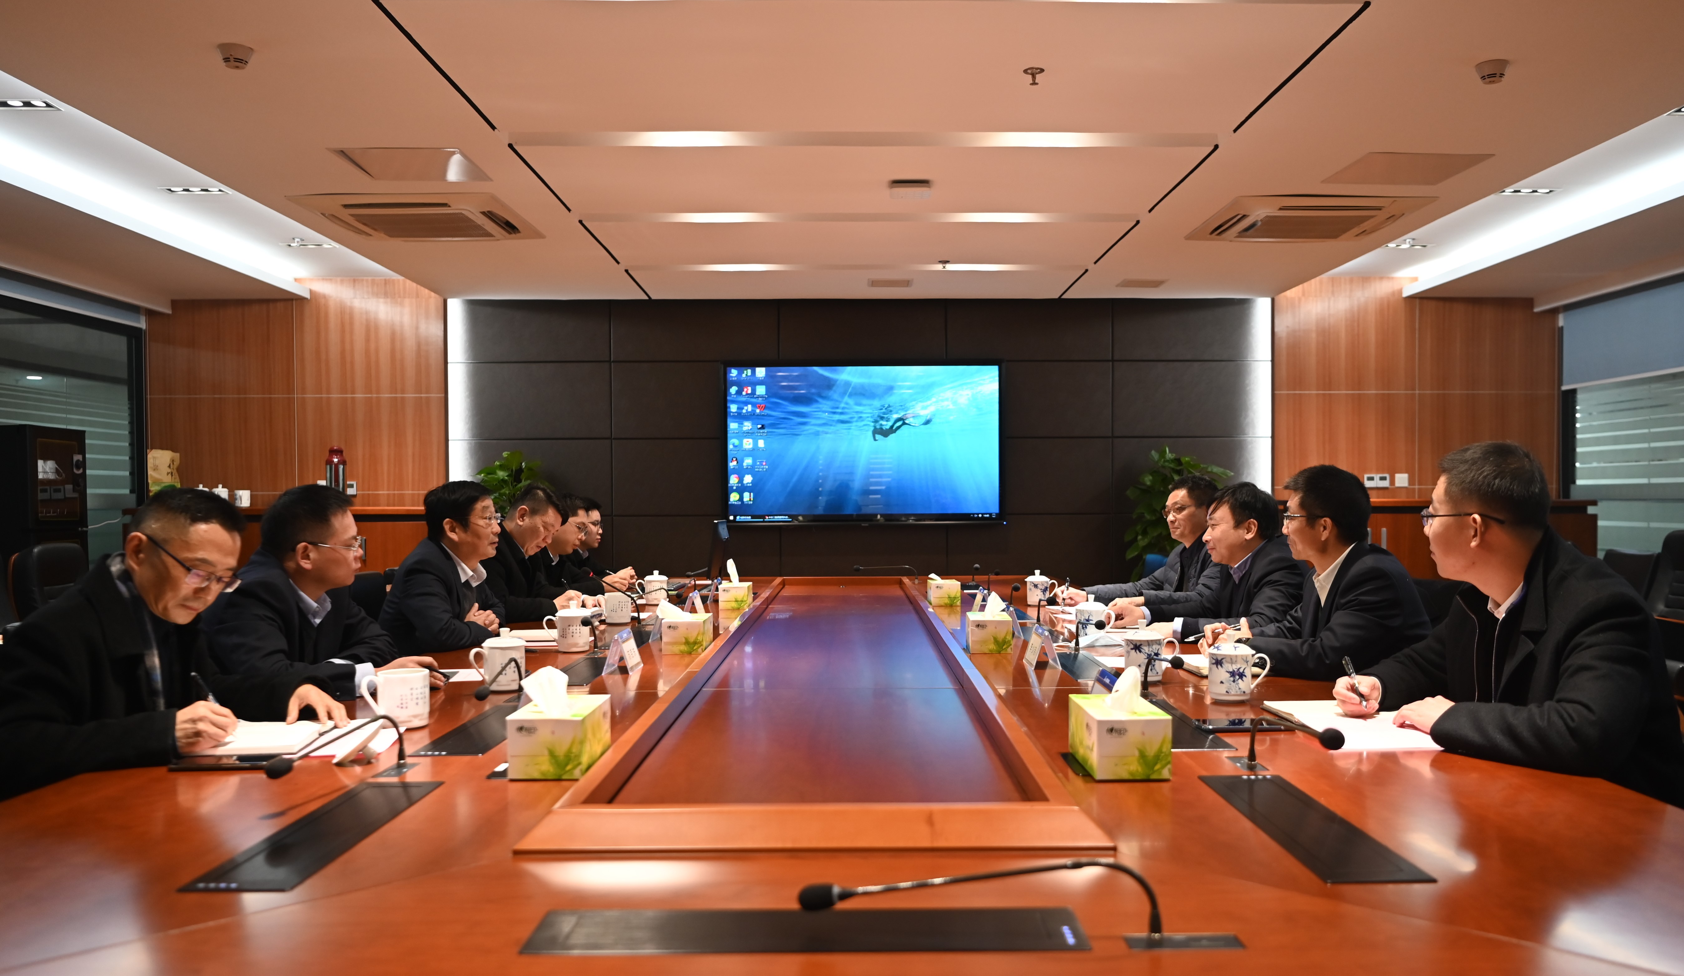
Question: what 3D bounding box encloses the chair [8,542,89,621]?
[{"bbox_3d":[-3.200,0.733,4.938,0.660,1.050,0.620,0,-1,-10],"label":"chair"}]

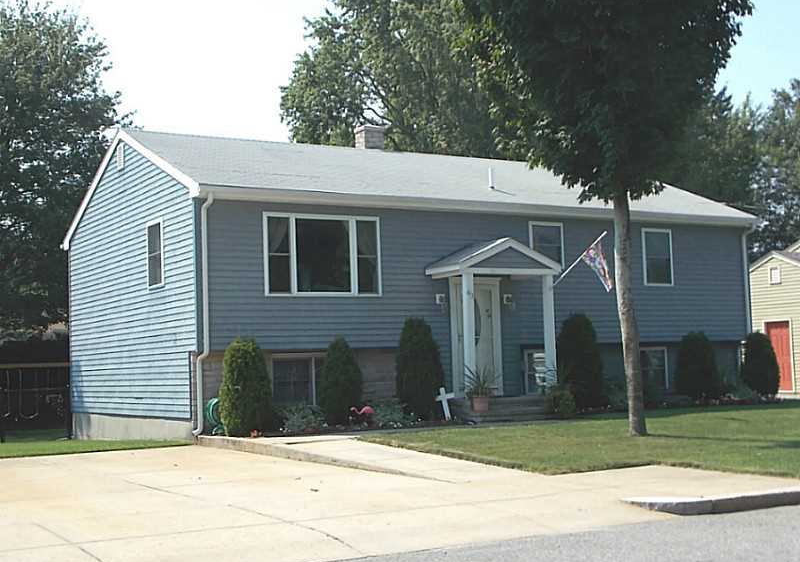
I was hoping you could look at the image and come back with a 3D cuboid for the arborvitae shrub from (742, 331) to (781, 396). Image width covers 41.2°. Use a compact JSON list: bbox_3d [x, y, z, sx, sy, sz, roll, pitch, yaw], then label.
[{"bbox_3d":[8.343,1.957,24.677,0.952,1.545,0.952,1,-5,-32],"label":"arborvitae shrub"}]

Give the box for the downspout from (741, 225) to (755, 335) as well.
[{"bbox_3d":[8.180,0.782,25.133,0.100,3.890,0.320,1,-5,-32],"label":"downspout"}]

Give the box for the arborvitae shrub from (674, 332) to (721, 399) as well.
[{"bbox_3d":[6.571,1.900,23.560,0.997,1.561,0.997,1,-5,-32],"label":"arborvitae shrub"}]

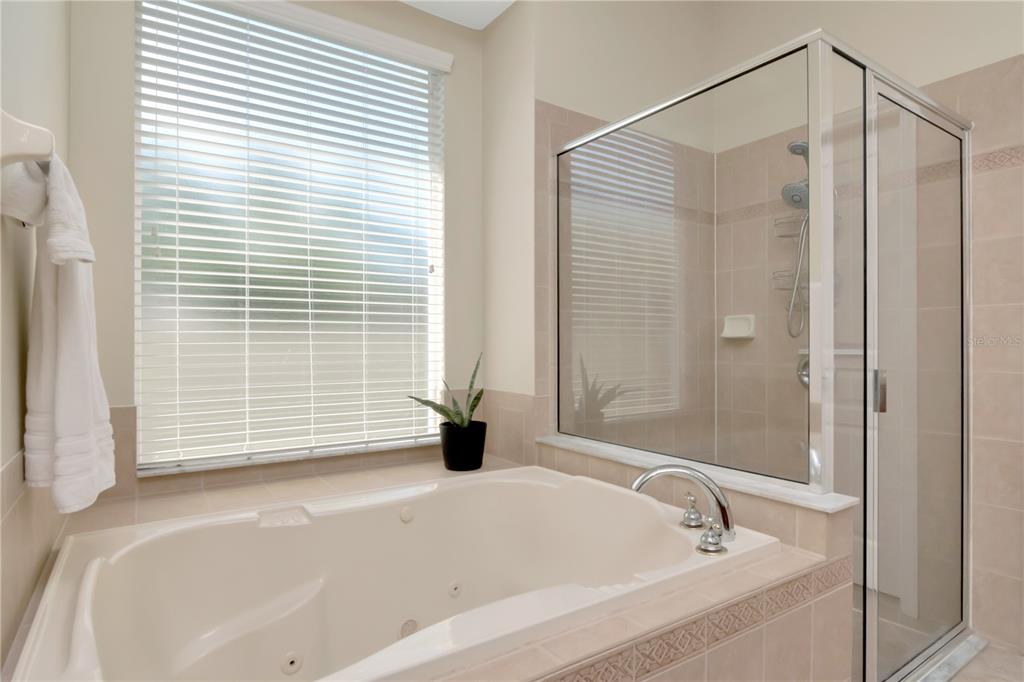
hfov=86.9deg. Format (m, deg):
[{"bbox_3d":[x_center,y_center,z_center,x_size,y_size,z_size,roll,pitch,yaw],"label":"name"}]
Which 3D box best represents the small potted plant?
[{"bbox_3d":[-0.267,0.300,2.289,0.402,0.496,0.296,1,-1,-34],"label":"small potted plant"}]

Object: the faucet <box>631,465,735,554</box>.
[{"bbox_3d":[0.457,0.429,1.448,0.268,0.193,0.265,0,-1,5],"label":"faucet"}]

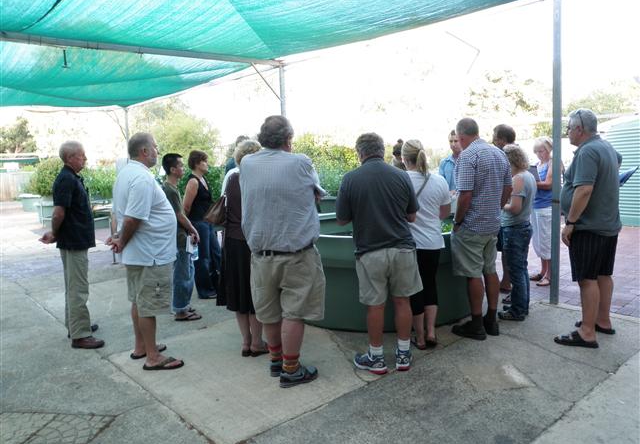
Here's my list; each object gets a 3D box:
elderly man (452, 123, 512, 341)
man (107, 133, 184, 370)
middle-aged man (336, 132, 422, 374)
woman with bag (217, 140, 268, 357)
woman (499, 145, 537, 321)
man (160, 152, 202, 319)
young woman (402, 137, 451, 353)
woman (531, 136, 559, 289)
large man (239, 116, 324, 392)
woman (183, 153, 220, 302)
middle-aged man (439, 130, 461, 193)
[{"bbox_3d":[1.310,0.047,4.252,0.540,1.777,0.420,-6,8,-32],"label":"elderly man"},{"bbox_3d":[-1.304,0.212,3.892,0.560,1.739,0.500,-5,7,-22],"label":"man"},{"bbox_3d":[0.421,0.219,3.661,0.600,1.690,0.450,-3,7,-7],"label":"middle-aged man"},{"bbox_3d":[-0.546,0.226,4.070,0.420,1.660,0.500,-8,9,-41],"label":"woman with bag"},{"bbox_3d":[1.810,0.081,4.745,0.400,1.558,0.420,1,7,30],"label":"woman"},{"bbox_3d":[-1.388,0.144,5.115,0.420,1.650,0.480,-4,7,-10],"label":"man"},{"bbox_3d":[0.821,0.172,4.029,0.460,1.617,0.380,-4,7,-13],"label":"young woman"},{"bbox_3d":[2.591,-0.117,5.922,0.420,1.650,0.460,-4,7,-17],"label":"woman"},{"bbox_3d":[-0.254,0.186,3.504,0.580,1.792,0.440,1,7,26],"label":"large man"},{"bbox_3d":[-1.323,0.042,5.829,0.380,1.680,0.460,-1,7,13],"label":"woman"},{"bbox_3d":[1.490,-0.095,5.650,0.500,1.760,0.400,1,7,27],"label":"middle-aged man"}]

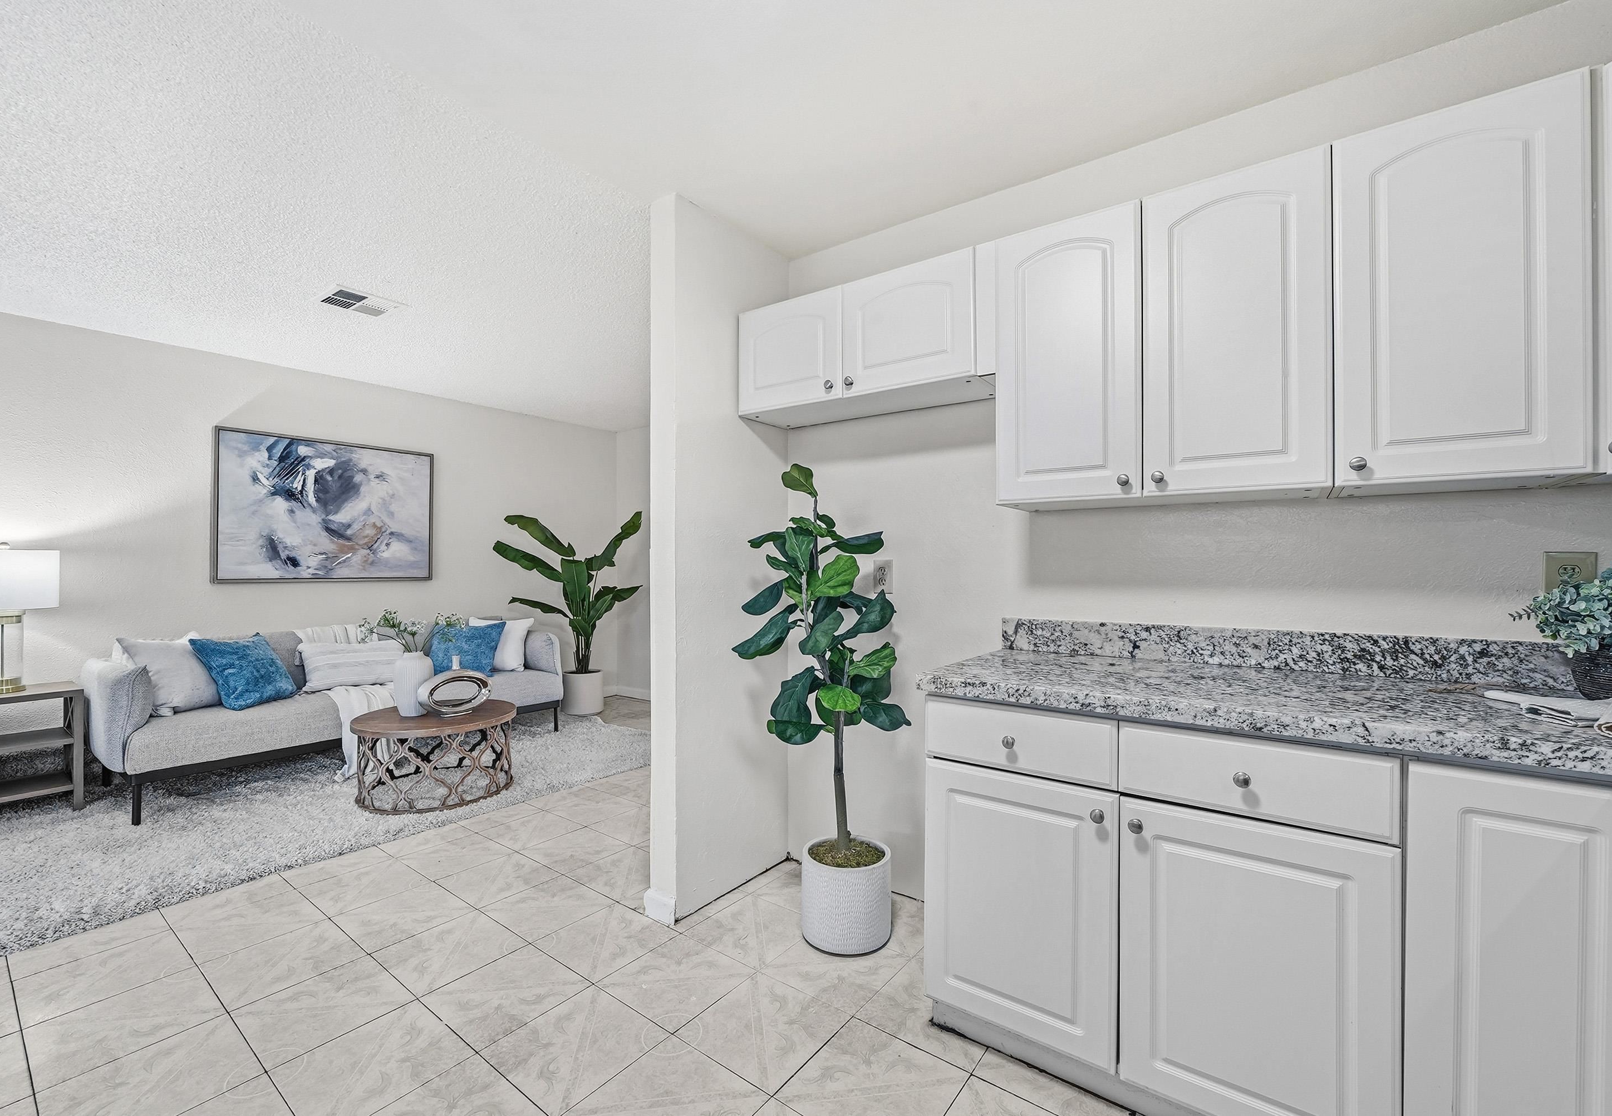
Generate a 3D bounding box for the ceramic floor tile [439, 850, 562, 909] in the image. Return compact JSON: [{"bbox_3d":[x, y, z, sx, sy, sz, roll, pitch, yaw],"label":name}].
[{"bbox_3d":[-1.173,1.229,2.486,0.331,0.010,0.331,0,-1,37],"label":"ceramic floor tile"}]

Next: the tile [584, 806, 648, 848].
[{"bbox_3d":[-0.767,1.227,2.969,0.330,0.010,0.330,0,0,37],"label":"tile"}]

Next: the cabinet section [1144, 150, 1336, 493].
[{"bbox_3d":[1.087,-0.525,1.647,0.371,0.750,0.312,0,0,36],"label":"cabinet section"}]

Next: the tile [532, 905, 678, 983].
[{"bbox_3d":[-0.629,1.209,2.057,0.325,0.010,0.325,0,-1,37],"label":"tile"}]

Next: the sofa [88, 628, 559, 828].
[{"bbox_3d":[-2.710,0.841,3.980,0.820,0.770,2.220,0,-1,37],"label":"sofa"}]

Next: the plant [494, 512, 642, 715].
[{"bbox_3d":[-1.885,0.442,5.267,0.780,1.620,1.020,0,-1,37],"label":"plant"}]

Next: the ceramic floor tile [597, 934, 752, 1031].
[{"bbox_3d":[-0.373,1.225,1.890,0.331,0.010,0.331,0,-1,37],"label":"ceramic floor tile"}]

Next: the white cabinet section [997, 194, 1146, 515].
[{"bbox_3d":[0.784,-0.525,1.867,0.373,0.748,0.312,0,0,36],"label":"white cabinet section"}]

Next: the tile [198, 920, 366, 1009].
[{"bbox_3d":[-1.567,1.218,1.953,0.330,0.010,0.330,0,0,37],"label":"tile"}]

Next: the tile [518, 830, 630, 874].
[{"bbox_3d":[-0.973,1.232,2.747,0.331,0.010,0.331,0,-1,37],"label":"tile"}]

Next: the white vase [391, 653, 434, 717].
[{"bbox_3d":[-2.030,0.655,3.370,0.177,0.315,0.177,0,0,37],"label":"white vase"}]

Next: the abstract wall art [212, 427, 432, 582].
[{"bbox_3d":[-3.112,-0.303,4.304,0.045,0.930,1.220,-1,-2,40],"label":"abstract wall art"}]

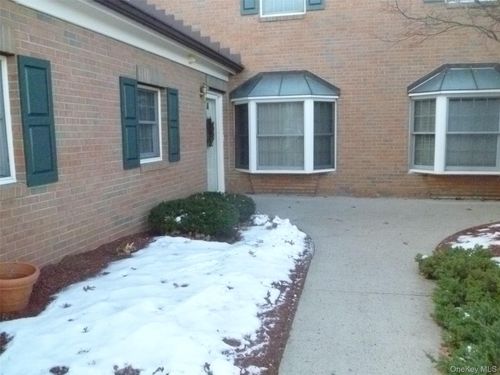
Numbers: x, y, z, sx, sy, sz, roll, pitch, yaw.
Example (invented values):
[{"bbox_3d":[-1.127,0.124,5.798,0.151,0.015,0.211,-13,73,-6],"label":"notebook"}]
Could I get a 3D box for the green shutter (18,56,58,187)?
[{"bbox_3d":[-1.864,-0.569,3.552,0.040,1.080,0.358,2,8,15],"label":"green shutter"}]

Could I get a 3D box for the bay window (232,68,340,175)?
[{"bbox_3d":[0.609,-1.331,8.153,2.257,2.030,0.594,2,8,15],"label":"bay window"}]

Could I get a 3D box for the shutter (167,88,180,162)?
[{"bbox_3d":[-1.160,-0.931,6.097,0.040,1.080,0.358,2,8,15],"label":"shutter"}]

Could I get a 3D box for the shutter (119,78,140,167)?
[{"bbox_3d":[-1.477,-0.767,4.950,0.040,1.080,0.358,2,8,15],"label":"shutter"}]

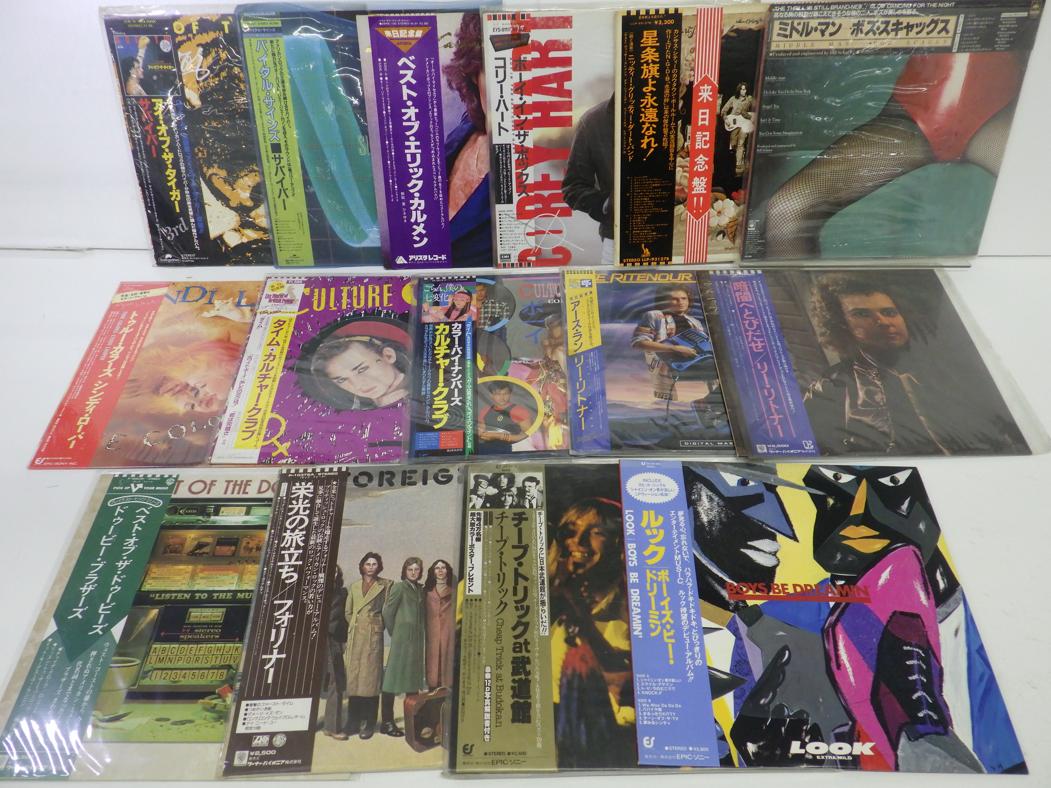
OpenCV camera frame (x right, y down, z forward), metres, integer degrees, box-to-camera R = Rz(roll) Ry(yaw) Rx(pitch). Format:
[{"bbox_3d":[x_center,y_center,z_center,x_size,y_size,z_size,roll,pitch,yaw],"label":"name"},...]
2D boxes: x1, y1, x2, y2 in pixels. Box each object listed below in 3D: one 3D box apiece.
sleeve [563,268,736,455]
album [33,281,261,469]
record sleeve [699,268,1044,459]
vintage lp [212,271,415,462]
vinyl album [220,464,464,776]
[{"bbox_3d":[0.210,-0.049,1.028,0.315,0.007,0.315,-1,47,0],"label":"sleeve"},{"bbox_3d":[-0.380,-0.035,1.024,0.315,0.007,0.315,-1,47,0],"label":"album"},{"bbox_3d":[0.385,-0.047,1.023,0.315,0.007,0.315,-1,47,0],"label":"record sleeve"},{"bbox_3d":[-0.184,-0.040,1.025,0.315,0.007,0.315,-1,47,0],"label":"vintage lp"},{"bbox_3d":[-0.097,0.193,0.807,0.315,0.007,0.315,-2,47,-1],"label":"vinyl album"}]

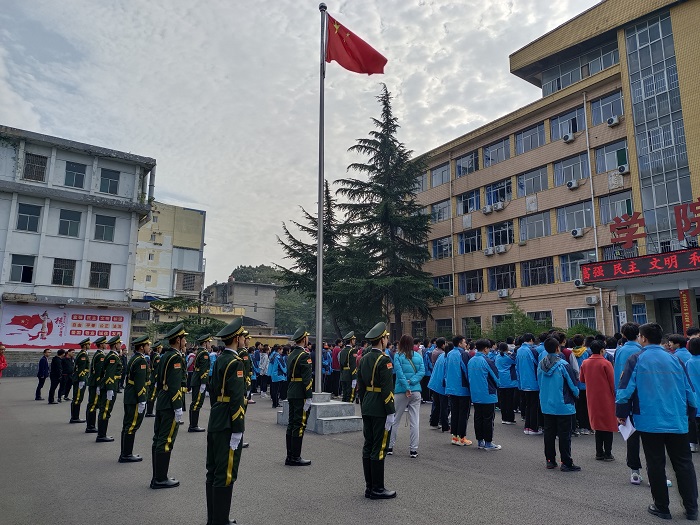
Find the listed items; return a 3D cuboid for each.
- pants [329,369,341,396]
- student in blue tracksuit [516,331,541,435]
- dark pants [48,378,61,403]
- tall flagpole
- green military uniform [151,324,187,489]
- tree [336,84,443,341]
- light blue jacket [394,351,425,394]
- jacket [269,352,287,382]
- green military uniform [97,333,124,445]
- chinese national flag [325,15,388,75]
[{"bbox_3d":[-0.462,3.855,16.107,0.280,0.840,0.380,7,-12,-34],"label":"pants"},{"bbox_3d":[3.383,2.264,9.552,0.340,1.847,0.500,7,-12,-34],"label":"student in blue tracksuit"},{"bbox_3d":[-9.455,4.104,16.175,0.340,0.816,0.380,6,-12,-31],"label":"dark pants"},{"bbox_3d":[-0.667,-1.783,11.528,0.170,9.232,0.170,0,-10,0],"label":"tall flagpole"},{"bbox_3d":[-2.145,1.658,6.014,0.350,1.853,0.500,7,-12,-33],"label":"green military uniform"},{"bbox_3d":[2.620,-2.546,32.967,7.000,19.654,7.000,0,-10,0],"label":"tree"},{"bbox_3d":[0.906,1.685,7.694,0.500,0.654,0.320,-3,-10,17],"label":"light blue jacket"},{"bbox_3d":[-2.037,2.957,14.303,0.320,0.830,0.480,7,-12,-34],"label":"jacket"},{"bbox_3d":[-4.197,2.196,8.839,0.330,1.785,0.490,7,-12,-34],"label":"green military uniform"},{"bbox_3d":[0.170,-5.184,11.953,1.460,1.420,0.450,2,-10,-11],"label":"chinese national flag"}]

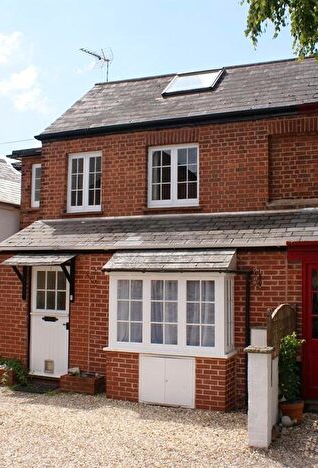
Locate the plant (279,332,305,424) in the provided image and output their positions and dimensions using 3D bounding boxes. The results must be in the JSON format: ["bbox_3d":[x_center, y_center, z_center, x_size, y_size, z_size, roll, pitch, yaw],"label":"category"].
[{"bbox_3d":[1.788,1.920,7.083,0.380,1.180,0.380,-1,-4,21],"label":"plant"}]

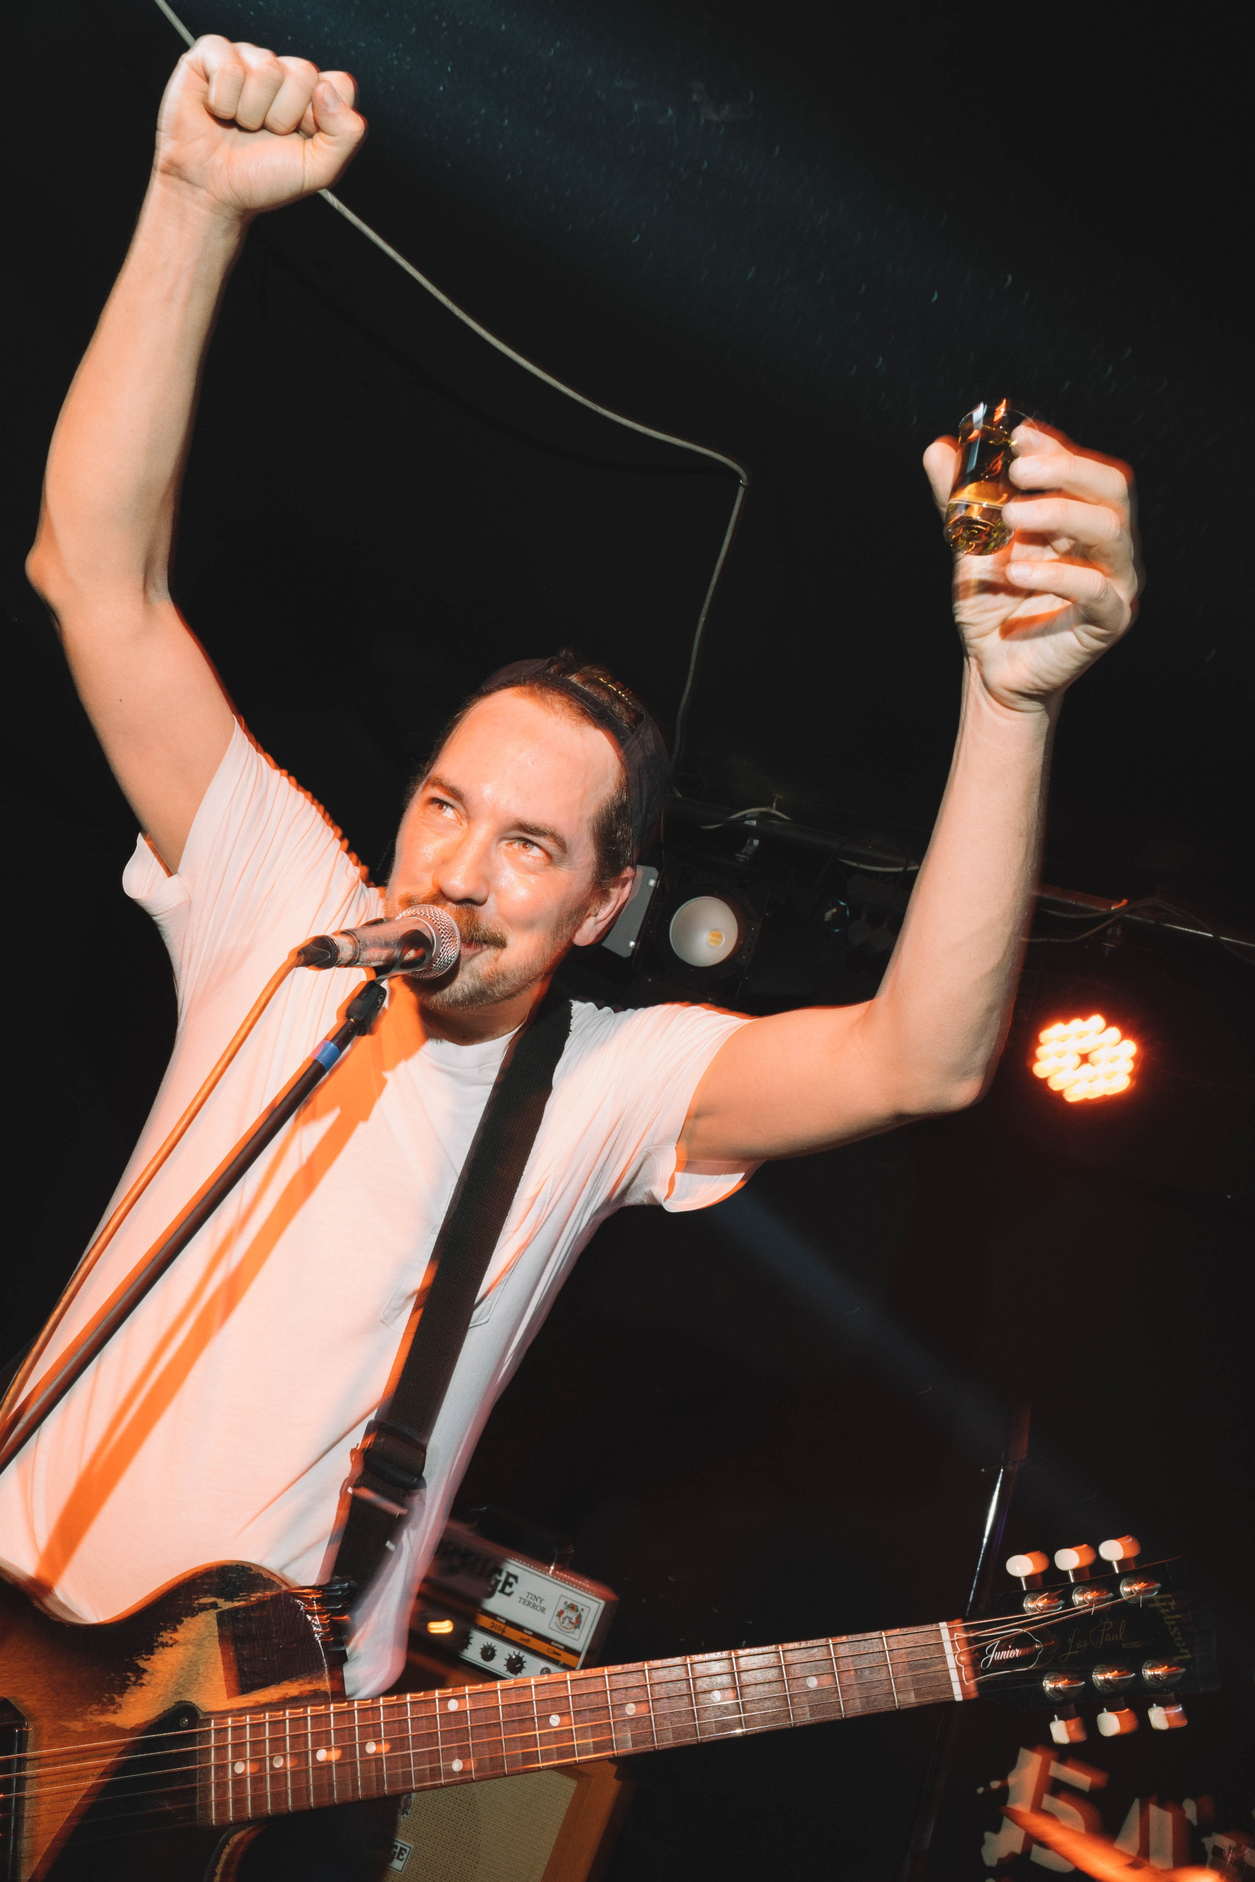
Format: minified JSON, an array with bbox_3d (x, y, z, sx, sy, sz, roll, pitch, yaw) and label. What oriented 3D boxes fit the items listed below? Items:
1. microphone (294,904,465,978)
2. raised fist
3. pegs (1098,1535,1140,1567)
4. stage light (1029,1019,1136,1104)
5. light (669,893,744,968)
[{"bbox_3d":[-0.159,0.004,0.946,0.051,0.051,0.185,17,7,14],"label":"microphone"},{"bbox_3d":[-0.208,-0.462,0.830,0.112,0.094,0.082,17,18,-22],"label":"raised fist"},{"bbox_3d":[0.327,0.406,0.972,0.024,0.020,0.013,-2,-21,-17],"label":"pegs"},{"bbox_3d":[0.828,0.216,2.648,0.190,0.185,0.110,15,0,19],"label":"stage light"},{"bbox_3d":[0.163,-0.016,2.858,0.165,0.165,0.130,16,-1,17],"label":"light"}]

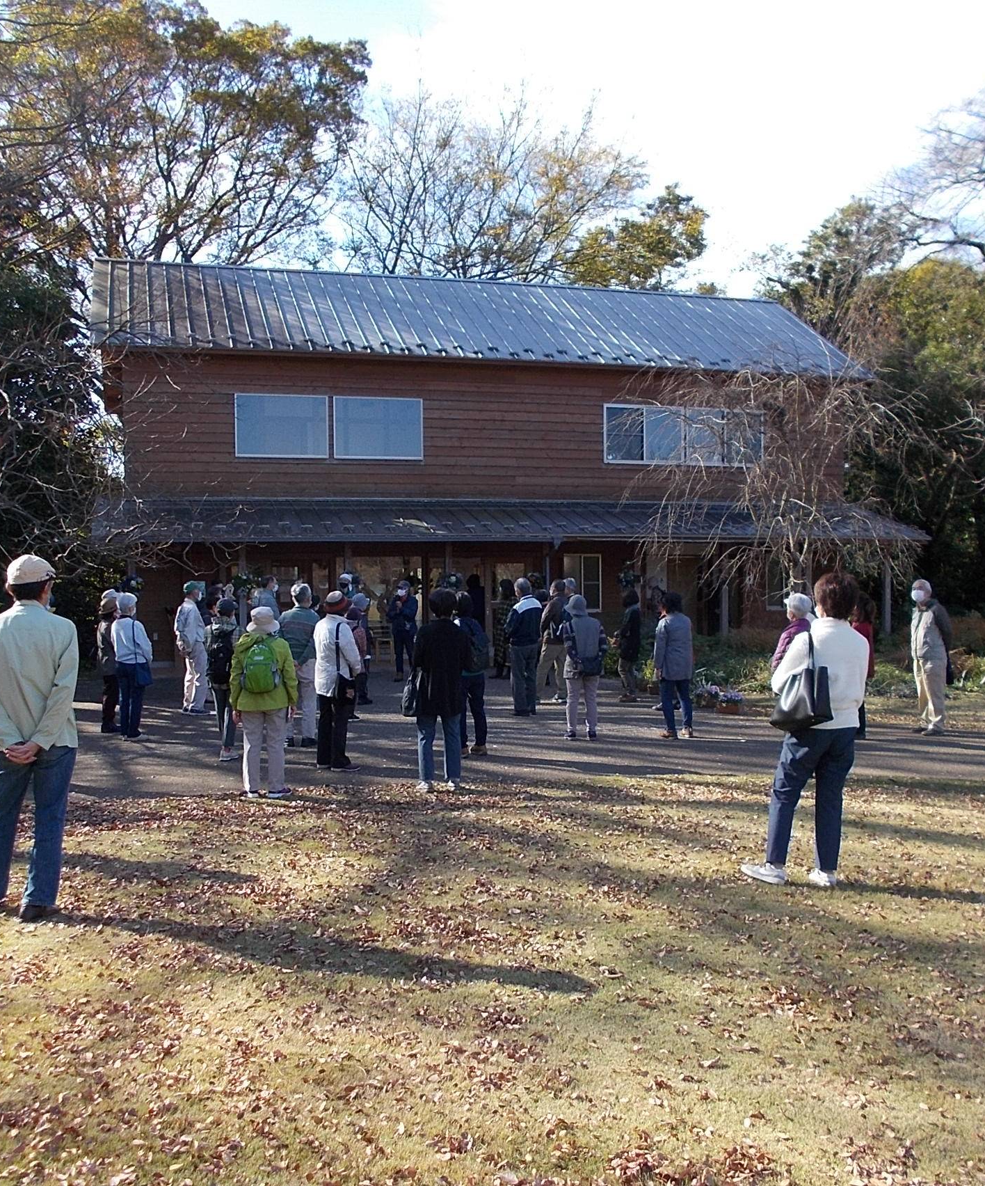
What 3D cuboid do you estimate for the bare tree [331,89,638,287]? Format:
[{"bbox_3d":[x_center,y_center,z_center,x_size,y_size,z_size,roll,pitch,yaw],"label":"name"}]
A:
[{"bbox_3d":[0.100,-7.200,37.000,10.000,17.300,9.000,-1,0,0],"label":"bare tree"}]

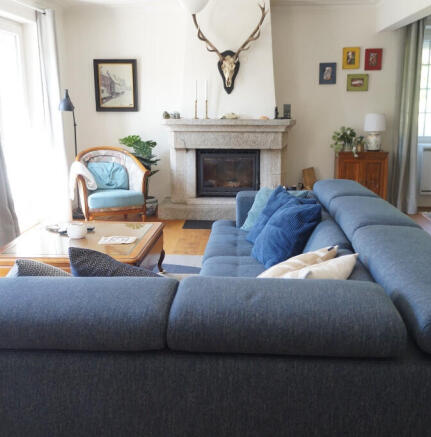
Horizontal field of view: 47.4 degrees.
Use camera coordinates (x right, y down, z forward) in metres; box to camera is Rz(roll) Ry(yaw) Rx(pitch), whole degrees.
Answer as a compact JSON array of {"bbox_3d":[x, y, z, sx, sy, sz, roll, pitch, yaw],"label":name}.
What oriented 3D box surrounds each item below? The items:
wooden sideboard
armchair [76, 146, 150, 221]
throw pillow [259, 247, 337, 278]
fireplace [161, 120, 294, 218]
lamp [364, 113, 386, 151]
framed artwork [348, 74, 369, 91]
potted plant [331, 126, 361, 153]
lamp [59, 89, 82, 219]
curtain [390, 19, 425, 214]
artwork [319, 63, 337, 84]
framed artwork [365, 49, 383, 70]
[{"bbox_3d":[1.752,-0.422,6.000,0.584,0.790,0.340,1,13,5],"label":"wooden sideboard"},{"bbox_3d":[-1.251,-0.399,5.873,0.760,0.840,0.750,-4,14,-16],"label":"armchair"},{"bbox_3d":[0.398,0.303,2.344,0.440,0.160,0.440,-32,12,6],"label":"throw pillow"},{"bbox_3d":[0.158,-0.613,5.968,1.595,1.184,0.522,0,14,4],"label":"fireplace"},{"bbox_3d":[1.895,-1.022,5.847,0.247,0.445,0.247,1,13,5],"label":"lamp"},{"bbox_3d":[1.714,-1.627,5.905,0.253,0.198,0.024,1,13,5],"label":"framed artwork"},{"bbox_3d":[1.549,-0.934,5.834,0.360,0.320,0.320,0,14,4],"label":"potted plant"},{"bbox_3d":[-1.698,-0.756,5.898,0.260,1.530,0.260,-4,14,-12],"label":"lamp"},{"bbox_3d":[2.294,-1.186,5.857,0.301,2.311,0.150,1,13,5],"label":"curtain"},{"bbox_3d":[1.343,-1.727,5.871,0.200,0.249,0.020,0,14,4],"label":"artwork"},{"bbox_3d":[1.868,-1.871,5.798,0.201,0.244,0.020,0,14,4],"label":"framed artwork"}]

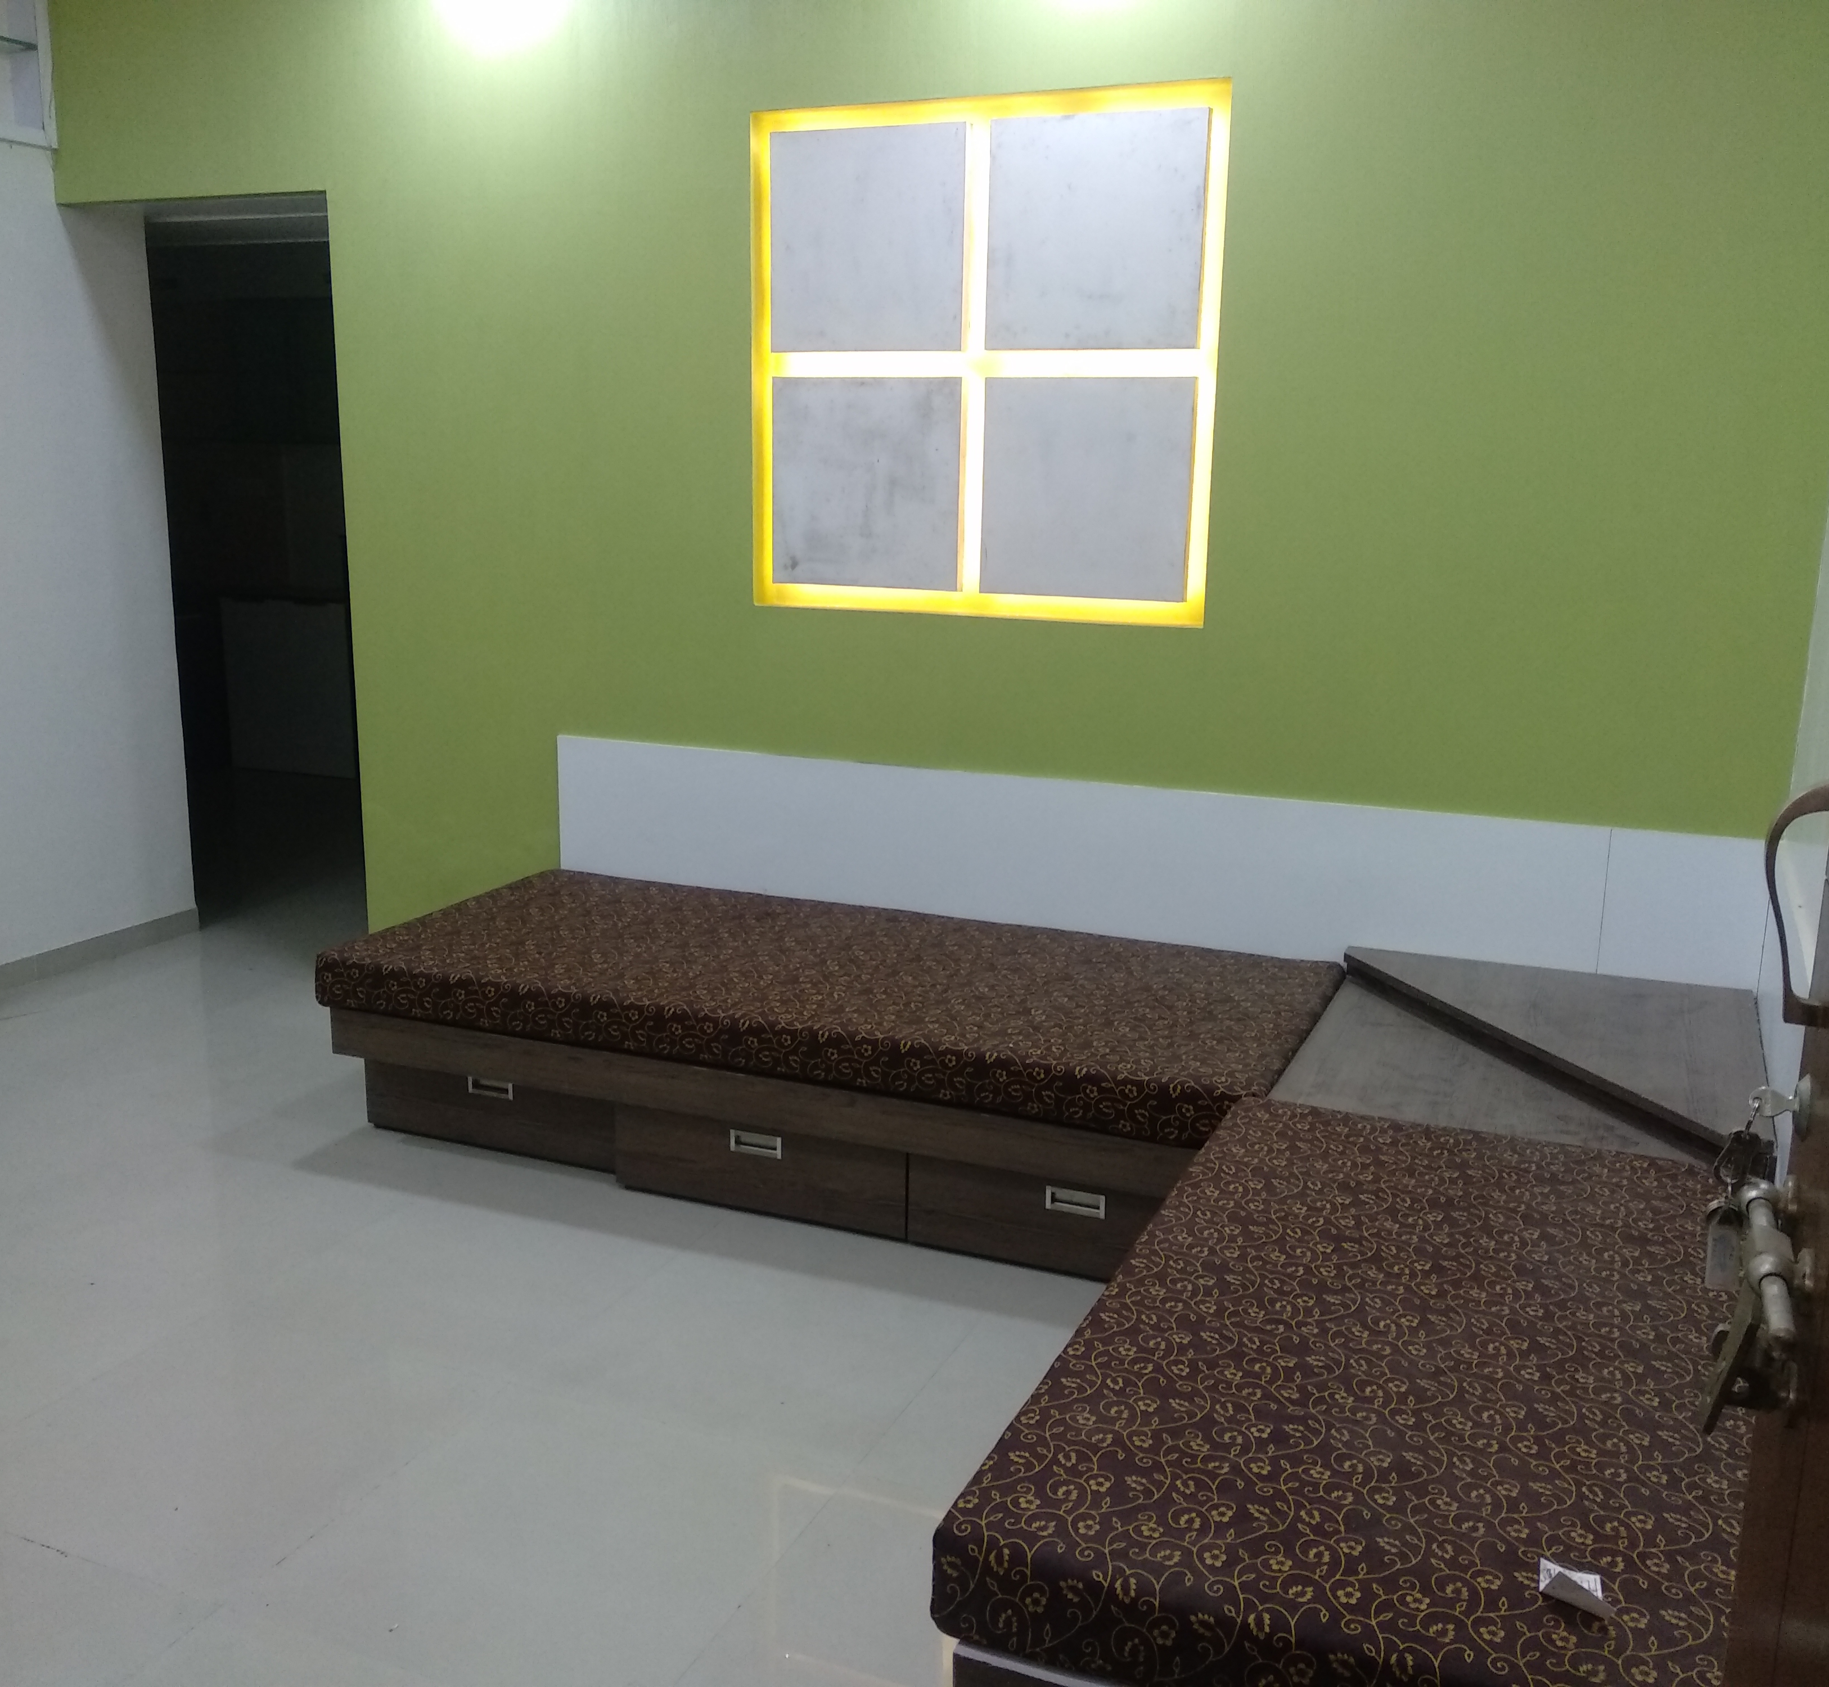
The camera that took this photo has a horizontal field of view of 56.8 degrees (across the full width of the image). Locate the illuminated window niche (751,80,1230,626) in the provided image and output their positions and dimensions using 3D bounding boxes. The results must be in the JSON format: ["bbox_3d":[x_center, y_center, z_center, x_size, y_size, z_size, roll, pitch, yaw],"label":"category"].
[{"bbox_3d":[0.132,-1.050,3.707,1.081,1.095,0.050,6,13,22],"label":"illuminated window niche"}]

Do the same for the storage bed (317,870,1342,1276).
[{"bbox_3d":[-0.179,0.449,3.621,1.990,0.412,0.913,6,13,22],"label":"storage bed"}]

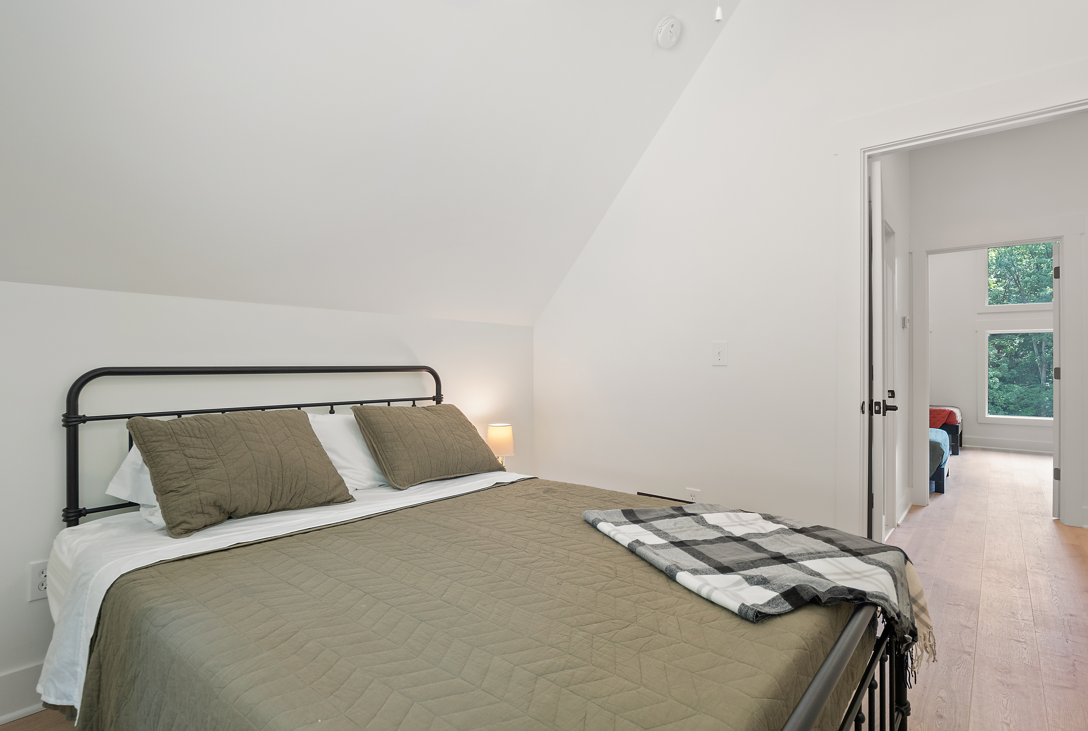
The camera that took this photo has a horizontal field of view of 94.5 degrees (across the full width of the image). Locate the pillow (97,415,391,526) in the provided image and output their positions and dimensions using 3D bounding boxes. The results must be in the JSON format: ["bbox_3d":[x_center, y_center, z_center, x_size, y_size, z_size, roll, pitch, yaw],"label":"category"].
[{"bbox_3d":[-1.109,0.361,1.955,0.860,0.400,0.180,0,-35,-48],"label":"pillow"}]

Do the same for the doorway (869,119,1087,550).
[{"bbox_3d":[1.812,0.098,2.083,0.800,2.075,0.130,0,0,37],"label":"doorway"}]

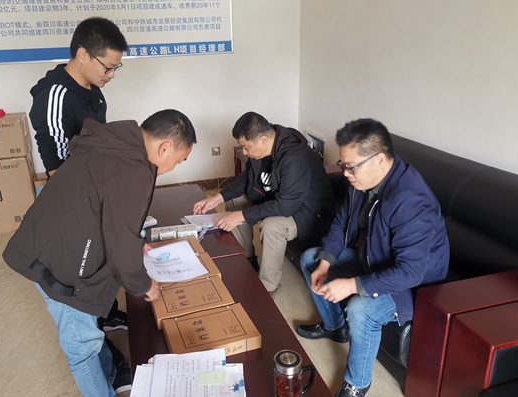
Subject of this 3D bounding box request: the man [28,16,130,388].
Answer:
[{"bbox_3d":[-0.689,0.042,1.837,0.450,1.590,0.510,-4,21,-7],"label":"man"}]

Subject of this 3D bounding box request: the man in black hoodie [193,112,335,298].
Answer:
[{"bbox_3d":[0.040,0.023,2.539,0.840,1.110,0.580,-7,21,-17],"label":"man in black hoodie"}]

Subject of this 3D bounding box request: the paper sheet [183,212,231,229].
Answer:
[{"bbox_3d":[-0.298,0.133,2.530,0.297,0.010,0.210,-6,21,-13],"label":"paper sheet"}]

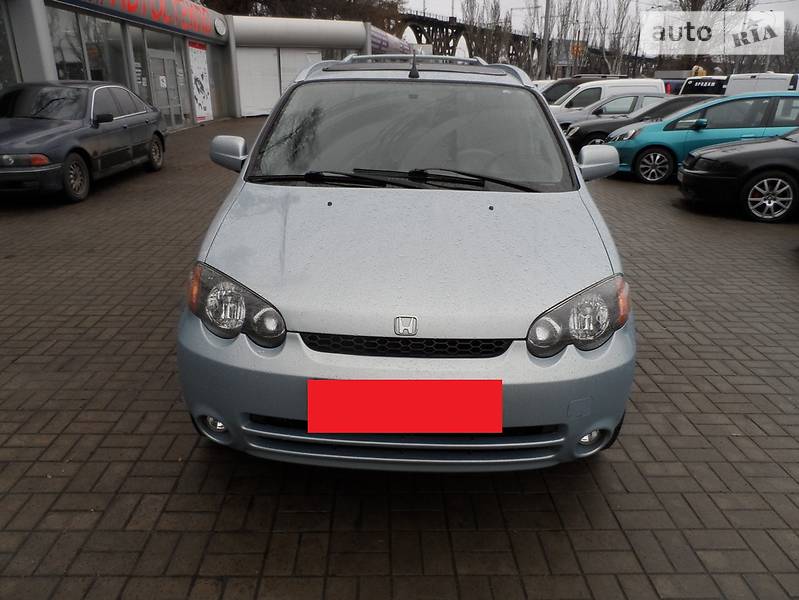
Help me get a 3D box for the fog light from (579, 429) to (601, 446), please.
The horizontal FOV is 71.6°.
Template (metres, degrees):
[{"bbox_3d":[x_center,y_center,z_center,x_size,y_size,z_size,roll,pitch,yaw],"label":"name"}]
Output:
[{"bbox_3d":[0.666,0.483,1.944,0.070,0.058,0.050,2,21,1],"label":"fog light"}]

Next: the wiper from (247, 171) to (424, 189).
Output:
[{"bbox_3d":[-0.275,-0.506,2.330,0.750,0.065,0.110,2,21,1],"label":"wiper"}]

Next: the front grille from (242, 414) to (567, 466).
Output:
[{"bbox_3d":[0.011,0.454,1.823,1.060,0.150,0.120,2,21,1],"label":"front grille"}]

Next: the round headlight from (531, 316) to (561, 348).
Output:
[{"bbox_3d":[0.470,0.097,1.776,0.108,0.105,0.070,2,21,1],"label":"round headlight"}]

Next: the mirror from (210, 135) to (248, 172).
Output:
[{"bbox_3d":[-0.807,-0.695,2.654,0.190,0.165,0.110,2,21,1],"label":"mirror"}]

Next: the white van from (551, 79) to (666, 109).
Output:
[{"bbox_3d":[5.157,-5.502,16.180,4.100,1.800,1.720,5,21,8],"label":"white van"}]

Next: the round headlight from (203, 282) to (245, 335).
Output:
[{"bbox_3d":[-0.595,0.029,1.895,0.130,0.165,0.090,2,21,1],"label":"round headlight"}]

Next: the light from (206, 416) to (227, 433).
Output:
[{"bbox_3d":[-0.652,0.441,1.963,0.070,0.058,0.050,2,21,1],"label":"light"}]

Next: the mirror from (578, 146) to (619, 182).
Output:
[{"bbox_3d":[0.932,-0.643,2.622,0.190,0.165,0.110,2,21,1],"label":"mirror"}]

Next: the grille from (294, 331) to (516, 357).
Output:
[{"bbox_3d":[0.019,0.140,1.699,0.660,0.070,0.080,2,21,1],"label":"grille"}]

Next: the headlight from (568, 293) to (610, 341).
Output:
[{"bbox_3d":[0.627,0.054,1.836,0.142,0.148,0.090,2,21,1],"label":"headlight"}]

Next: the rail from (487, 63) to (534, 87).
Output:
[{"bbox_3d":[0.686,-1.439,3.501,0.070,0.150,1.600,2,21,1],"label":"rail"}]

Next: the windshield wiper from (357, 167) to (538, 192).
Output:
[{"bbox_3d":[0.210,-0.528,2.427,0.820,0.090,0.110,2,21,1],"label":"windshield wiper"}]

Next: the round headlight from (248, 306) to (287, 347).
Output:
[{"bbox_3d":[-0.434,0.087,1.822,0.115,0.120,0.080,2,21,1],"label":"round headlight"}]

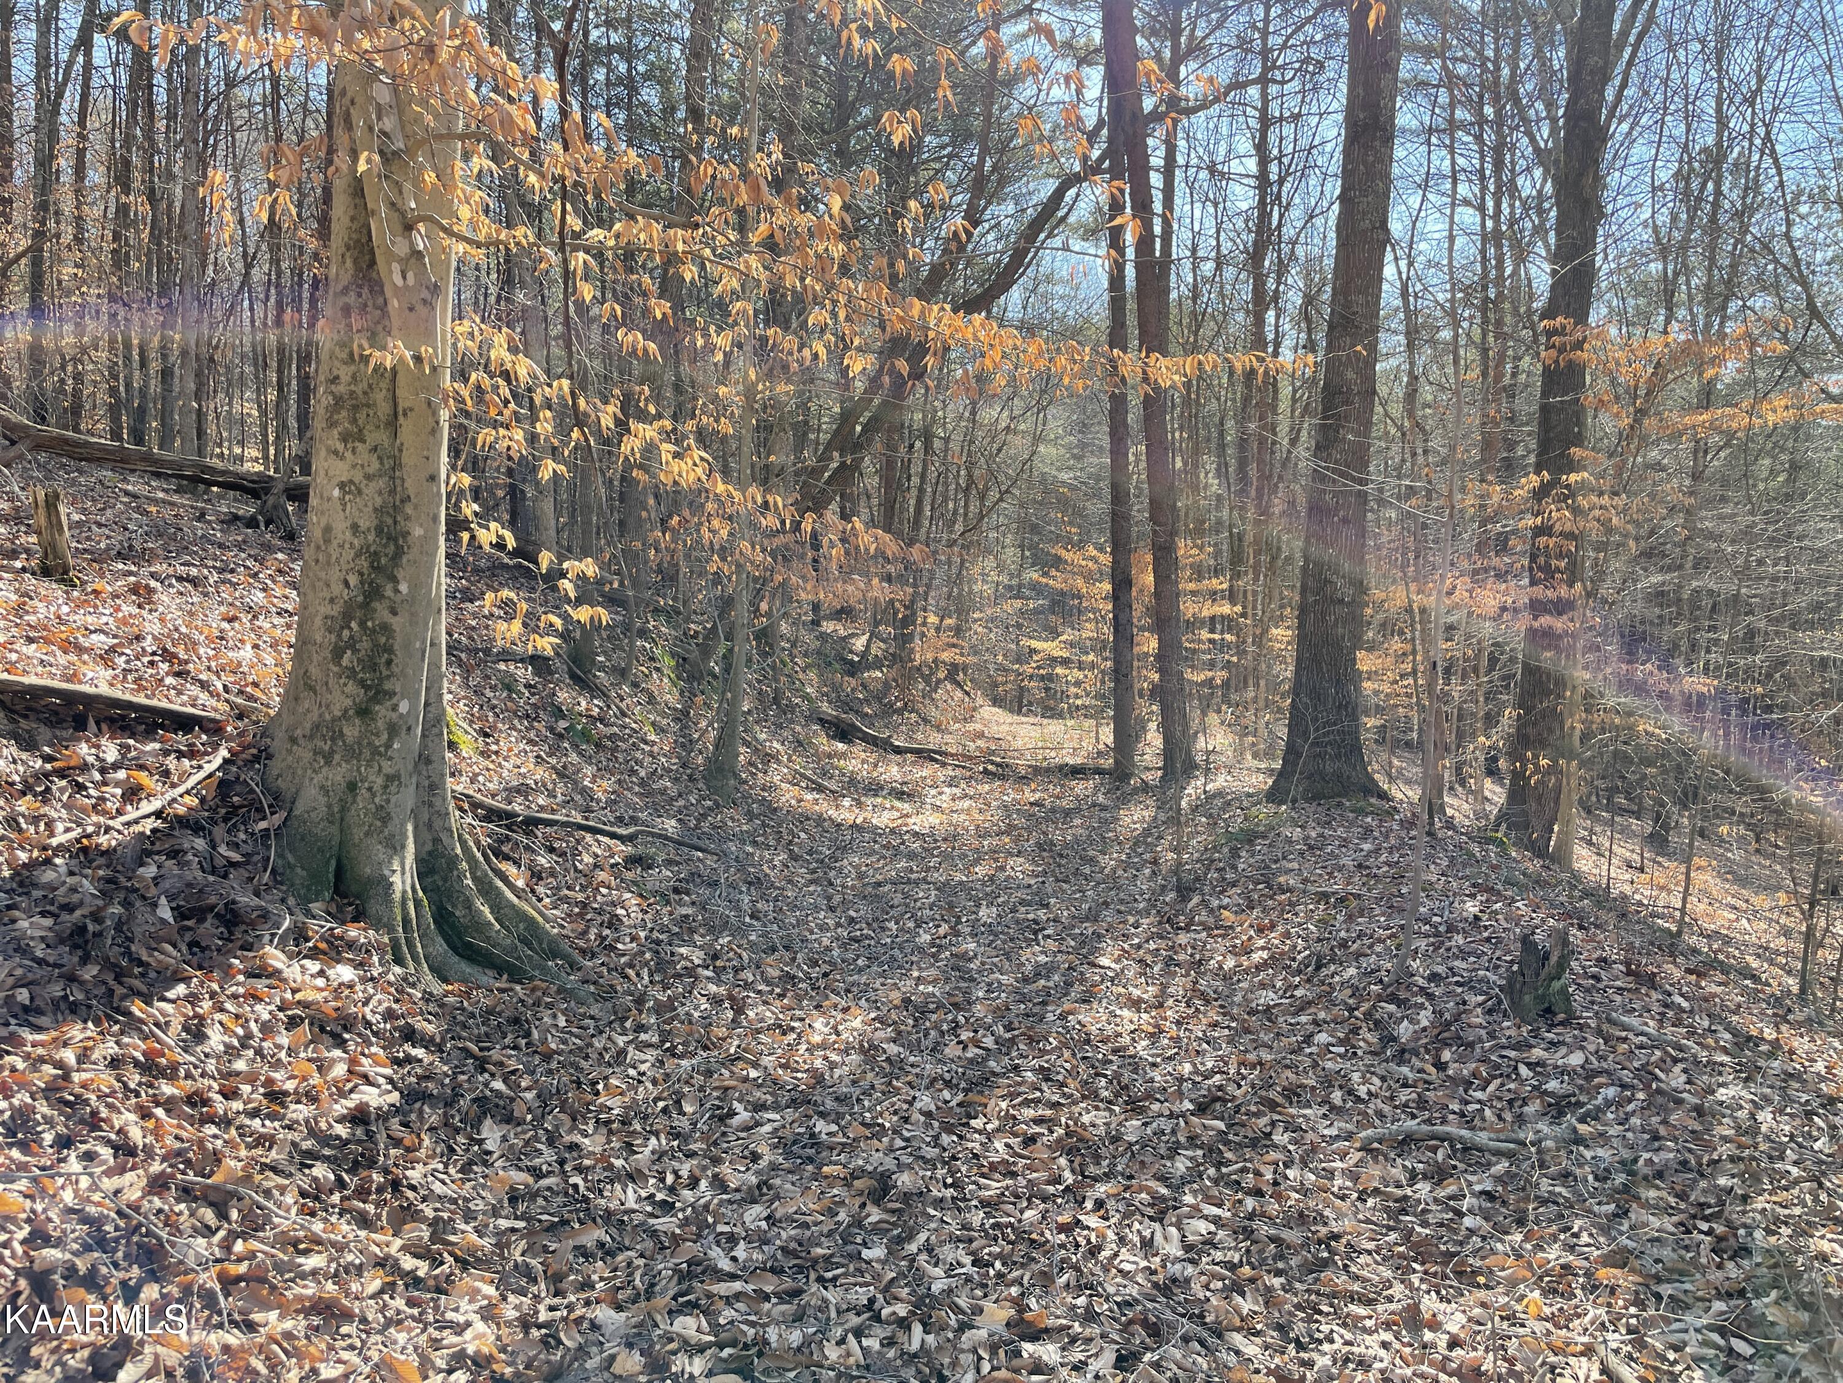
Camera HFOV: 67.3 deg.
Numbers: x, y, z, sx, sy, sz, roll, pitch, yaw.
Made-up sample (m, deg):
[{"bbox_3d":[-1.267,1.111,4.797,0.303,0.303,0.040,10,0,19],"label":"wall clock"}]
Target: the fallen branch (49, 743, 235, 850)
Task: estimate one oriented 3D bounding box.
[{"bbox_3d":[-3.118,0.406,5.575,0.140,0.090,1.250,1,13,1],"label":"fallen branch"}]

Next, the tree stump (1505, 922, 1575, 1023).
[{"bbox_3d":[2.276,1.026,5.100,0.240,0.350,0.220,2,2,17],"label":"tree stump"}]

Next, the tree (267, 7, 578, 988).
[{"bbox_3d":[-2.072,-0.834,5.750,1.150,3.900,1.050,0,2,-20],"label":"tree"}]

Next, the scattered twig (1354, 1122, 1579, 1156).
[{"bbox_3d":[1.575,1.296,4.000,0.630,0.070,0.130,1,2,-3],"label":"scattered twig"}]

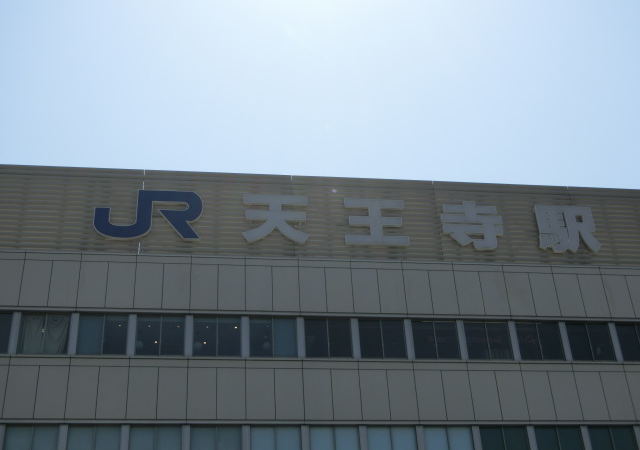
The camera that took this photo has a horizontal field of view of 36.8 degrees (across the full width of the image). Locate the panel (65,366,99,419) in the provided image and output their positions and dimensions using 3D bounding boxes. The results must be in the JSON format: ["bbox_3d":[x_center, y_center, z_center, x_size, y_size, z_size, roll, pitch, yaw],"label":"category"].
[{"bbox_3d":[-8.000,5.655,32.396,0.990,1.894,0.120,2,-34,-8],"label":"panel"}]

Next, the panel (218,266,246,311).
[{"bbox_3d":[-3.153,2.256,34.316,0.970,1.854,0.100,2,-34,-8],"label":"panel"}]

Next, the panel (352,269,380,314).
[{"bbox_3d":[1.665,2.426,34.972,0.970,1.859,0.100,2,-34,-8],"label":"panel"}]

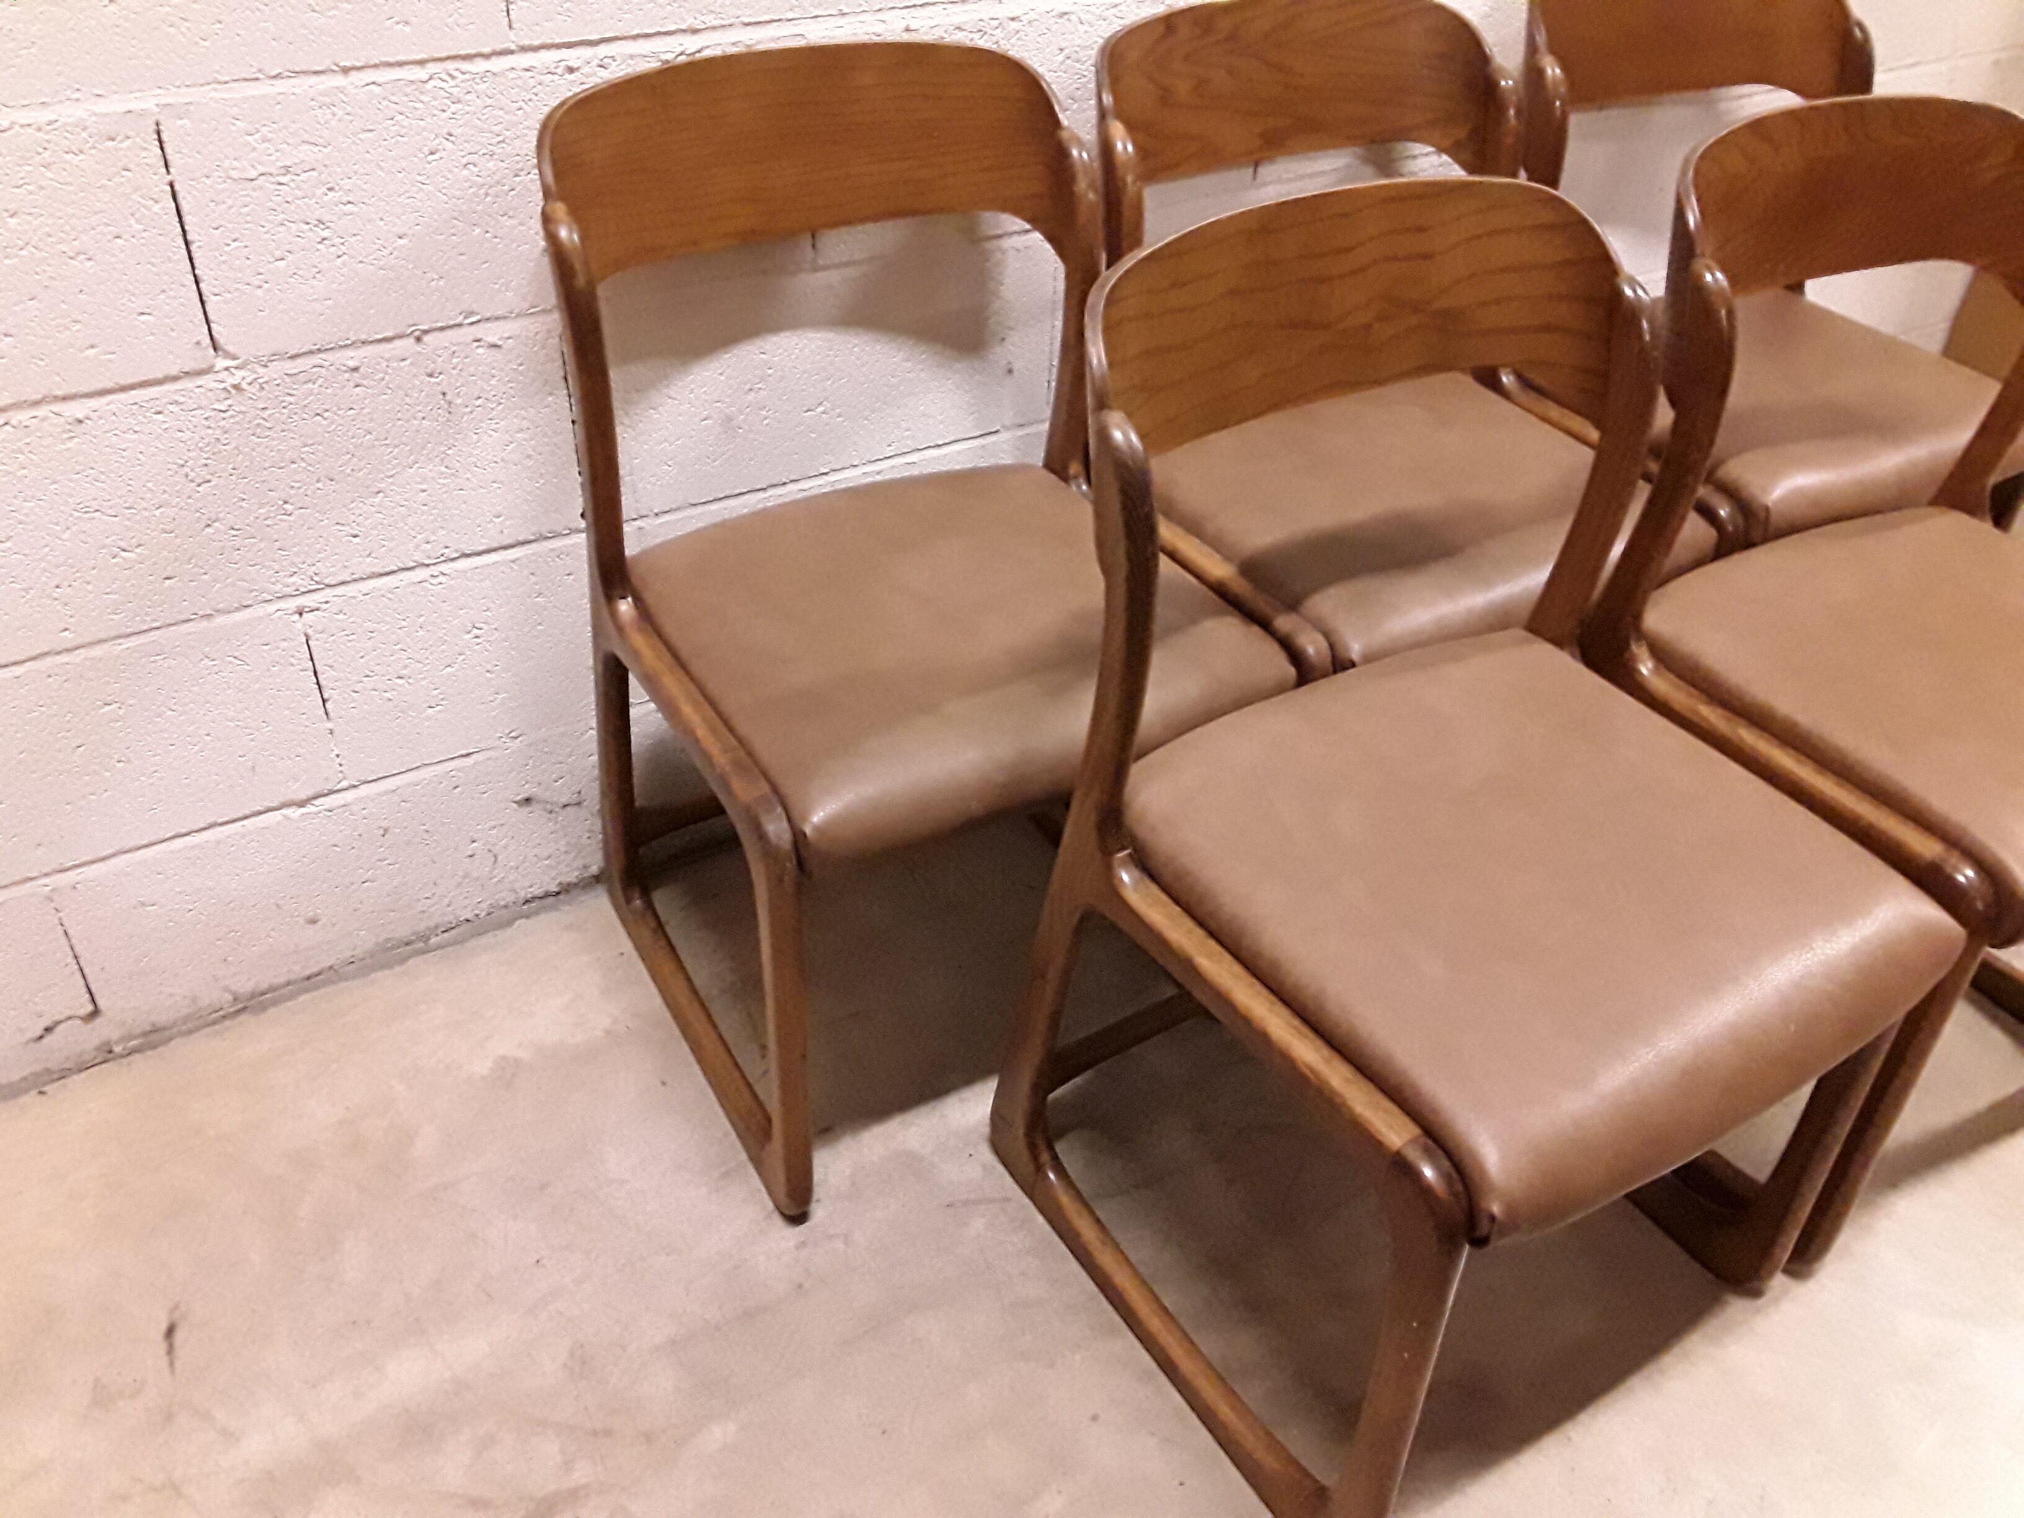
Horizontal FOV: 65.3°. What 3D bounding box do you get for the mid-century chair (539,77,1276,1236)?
[{"bbox_3d":[-0.069,-0.116,1.291,0.473,0.808,0.478,-18,41,-25],"label":"mid-century chair"}]

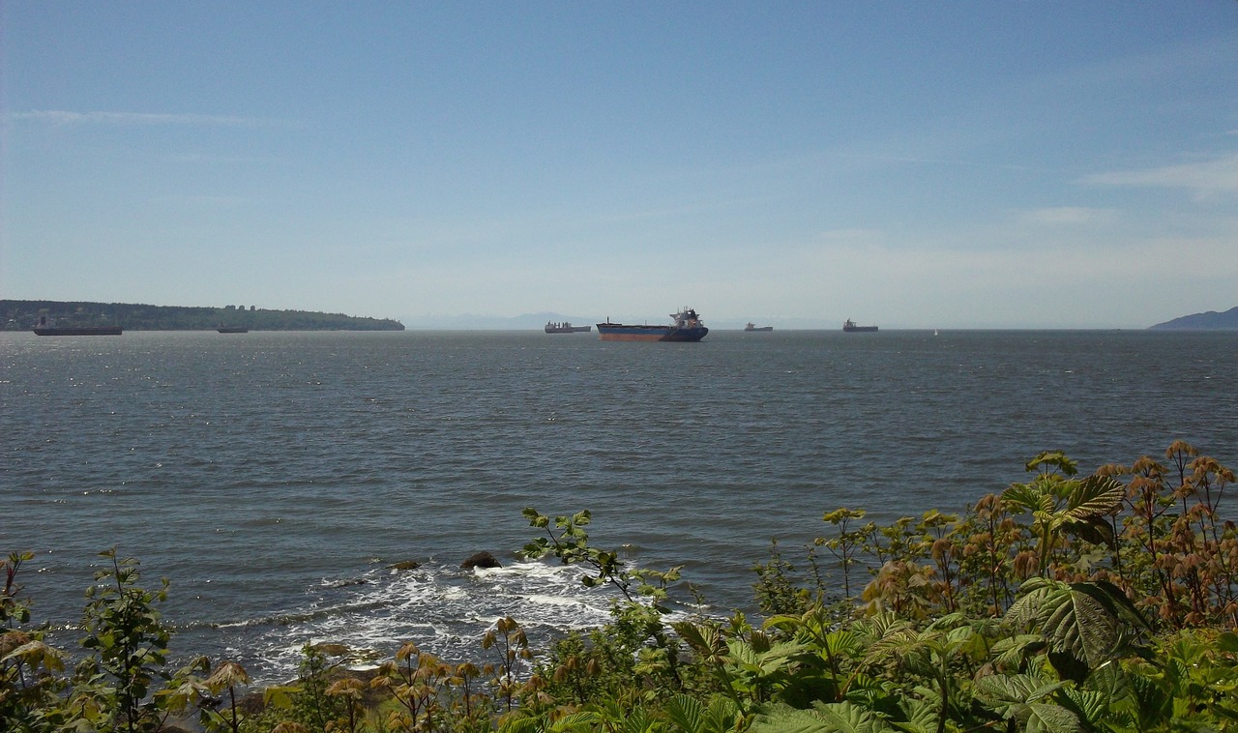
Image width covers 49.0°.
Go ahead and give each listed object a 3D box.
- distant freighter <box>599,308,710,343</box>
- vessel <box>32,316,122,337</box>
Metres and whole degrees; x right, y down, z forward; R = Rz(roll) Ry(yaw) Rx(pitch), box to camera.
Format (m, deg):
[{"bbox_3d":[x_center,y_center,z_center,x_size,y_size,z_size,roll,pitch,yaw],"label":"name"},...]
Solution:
[{"bbox_3d":[26.000,-42.360,1389.510,32.200,35.500,218.000,-1,2,-27],"label":"distant freighter"},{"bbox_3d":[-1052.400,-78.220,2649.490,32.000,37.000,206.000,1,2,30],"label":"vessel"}]

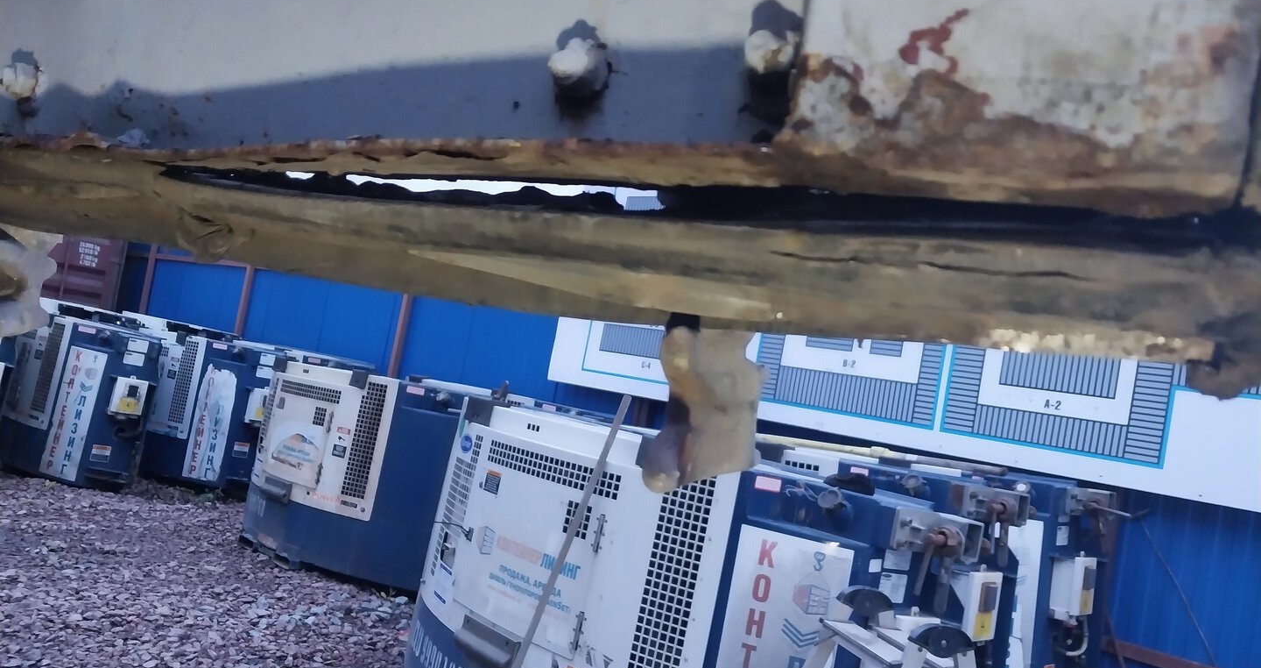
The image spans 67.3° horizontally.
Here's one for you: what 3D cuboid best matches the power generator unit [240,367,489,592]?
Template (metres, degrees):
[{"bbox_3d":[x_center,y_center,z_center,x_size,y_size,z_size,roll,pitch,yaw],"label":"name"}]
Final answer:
[{"bbox_3d":[-1.691,0.731,5.427,2.412,1.098,0.672,7,-6,45],"label":"power generator unit"}]

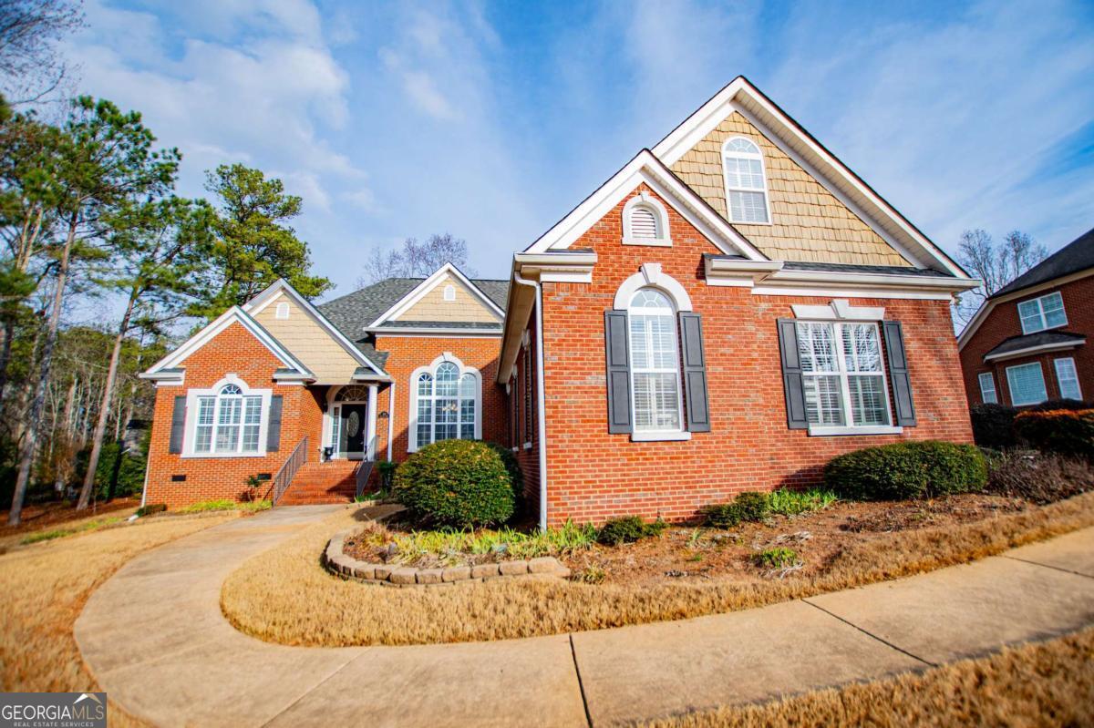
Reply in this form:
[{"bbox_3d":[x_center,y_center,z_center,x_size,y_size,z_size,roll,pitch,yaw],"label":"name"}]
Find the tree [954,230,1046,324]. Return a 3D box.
[{"bbox_3d":[34.287,-1.892,33.734,6.000,15.200,6.000,0,-10,-9],"label":"tree"}]

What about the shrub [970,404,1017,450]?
[{"bbox_3d":[20.263,2.868,20.774,1.700,2.050,1.800,-1,-10,-2],"label":"shrub"}]

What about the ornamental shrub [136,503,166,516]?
[{"bbox_3d":[-11.603,4.286,13.346,0.750,0.320,0.550,0,-10,-9],"label":"ornamental shrub"}]

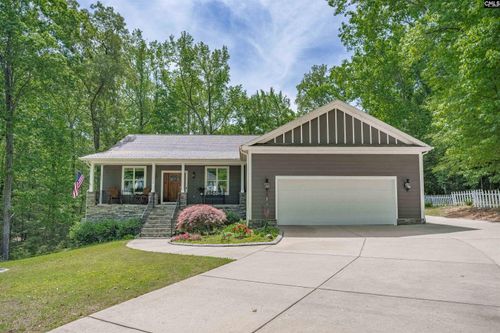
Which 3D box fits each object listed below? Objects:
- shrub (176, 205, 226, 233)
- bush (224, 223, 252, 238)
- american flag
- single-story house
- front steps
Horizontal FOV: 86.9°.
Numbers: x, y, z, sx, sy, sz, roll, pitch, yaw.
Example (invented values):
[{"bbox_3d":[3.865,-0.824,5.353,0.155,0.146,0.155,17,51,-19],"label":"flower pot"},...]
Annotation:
[{"bbox_3d":[-2.302,2.519,12.606,2.350,1.350,2.200,0,-3,-2],"label":"shrub"},{"bbox_3d":[-0.441,2.524,10.366,1.080,0.600,1.000,0,-3,-2],"label":"bush"},{"bbox_3d":[-9.949,1.058,15.326,0.650,1.590,0.400,0,-3,-2],"label":"american flag"},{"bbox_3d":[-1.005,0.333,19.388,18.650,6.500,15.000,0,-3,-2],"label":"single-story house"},{"bbox_3d":[-4.960,3.069,15.038,1.650,1.550,2.300,0,-3,-2],"label":"front steps"}]

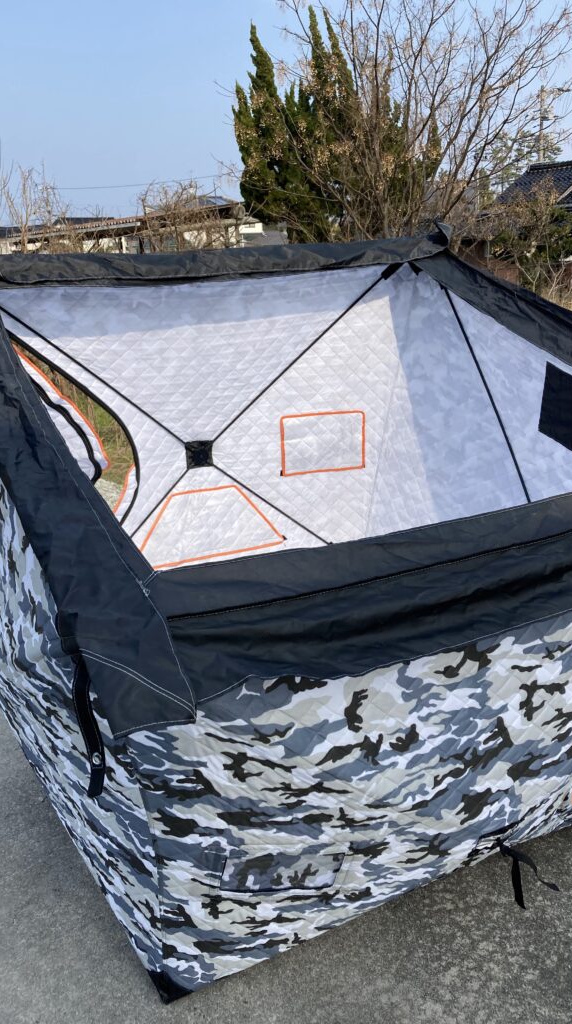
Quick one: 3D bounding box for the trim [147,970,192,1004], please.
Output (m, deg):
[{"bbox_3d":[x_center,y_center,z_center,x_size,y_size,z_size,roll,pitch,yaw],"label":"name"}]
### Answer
[{"bbox_3d":[-0.272,1.115,1.950,0.100,0.070,0.110,-9,19,-27],"label":"trim"}]

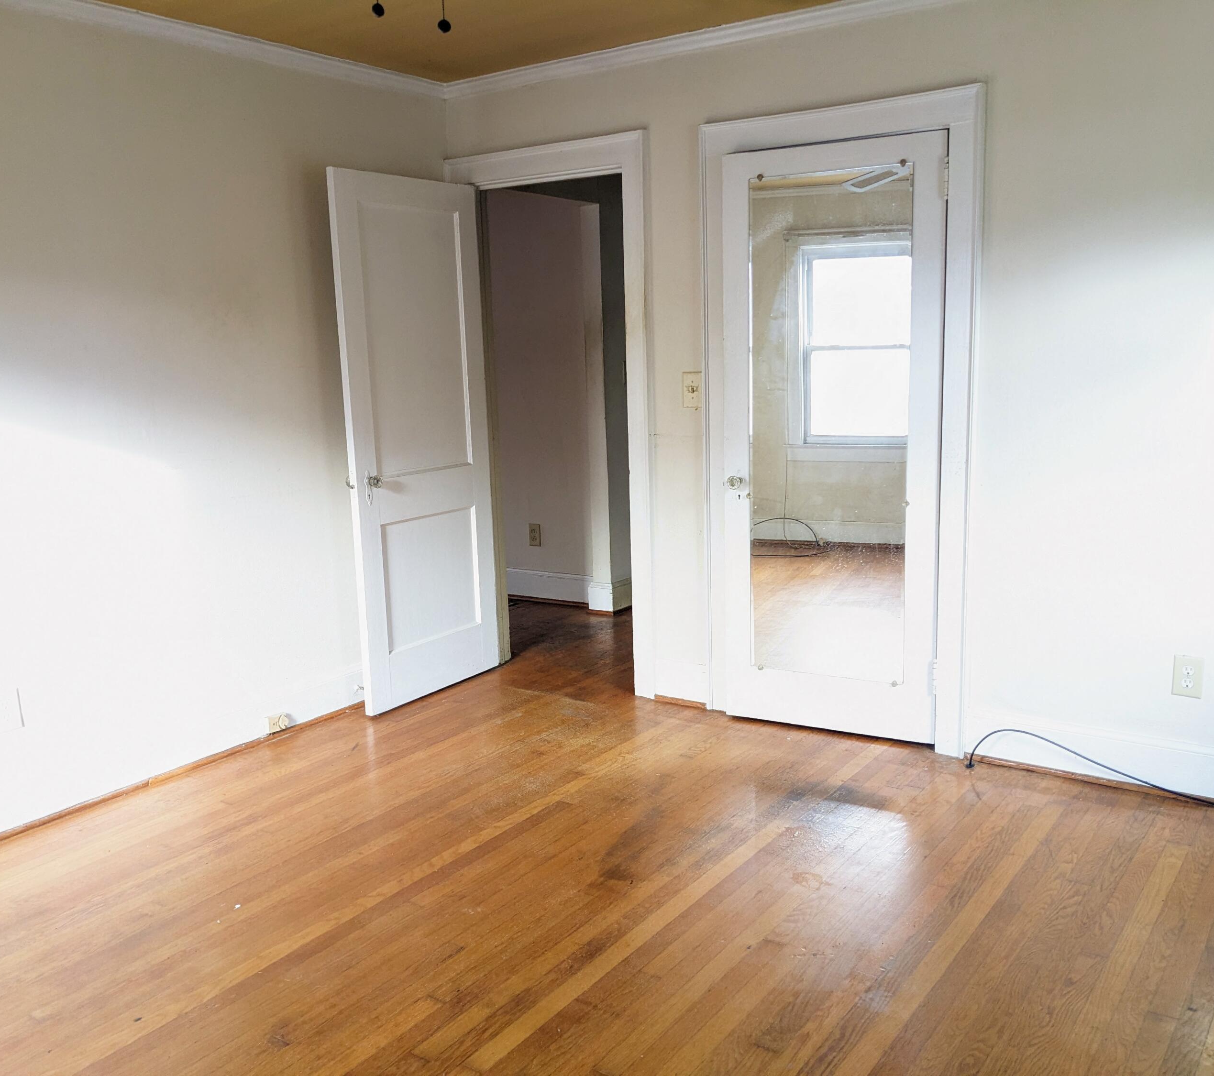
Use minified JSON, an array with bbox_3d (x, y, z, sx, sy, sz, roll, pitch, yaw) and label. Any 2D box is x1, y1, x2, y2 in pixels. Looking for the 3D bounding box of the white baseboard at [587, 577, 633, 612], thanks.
[{"bbox_3d":[0.017,0.295,5.880,0.160,0.145,0.180,6,13,35],"label":"white baseboard"}]

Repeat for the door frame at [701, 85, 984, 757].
[{"bbox_3d":[0.782,-0.357,3.863,0.988,2.141,0.110,6,13,35],"label":"door frame"}]

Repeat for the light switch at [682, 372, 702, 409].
[{"bbox_3d":[0.314,-0.544,4.112,0.076,0.122,0.018,6,13,35],"label":"light switch"}]

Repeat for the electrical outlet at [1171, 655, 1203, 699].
[{"bbox_3d":[1.710,0.410,3.294,0.075,0.119,0.012,6,13,35],"label":"electrical outlet"}]

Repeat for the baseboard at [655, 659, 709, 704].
[{"bbox_3d":[0.284,0.555,4.353,0.241,0.155,0.020,6,13,35],"label":"baseboard"}]

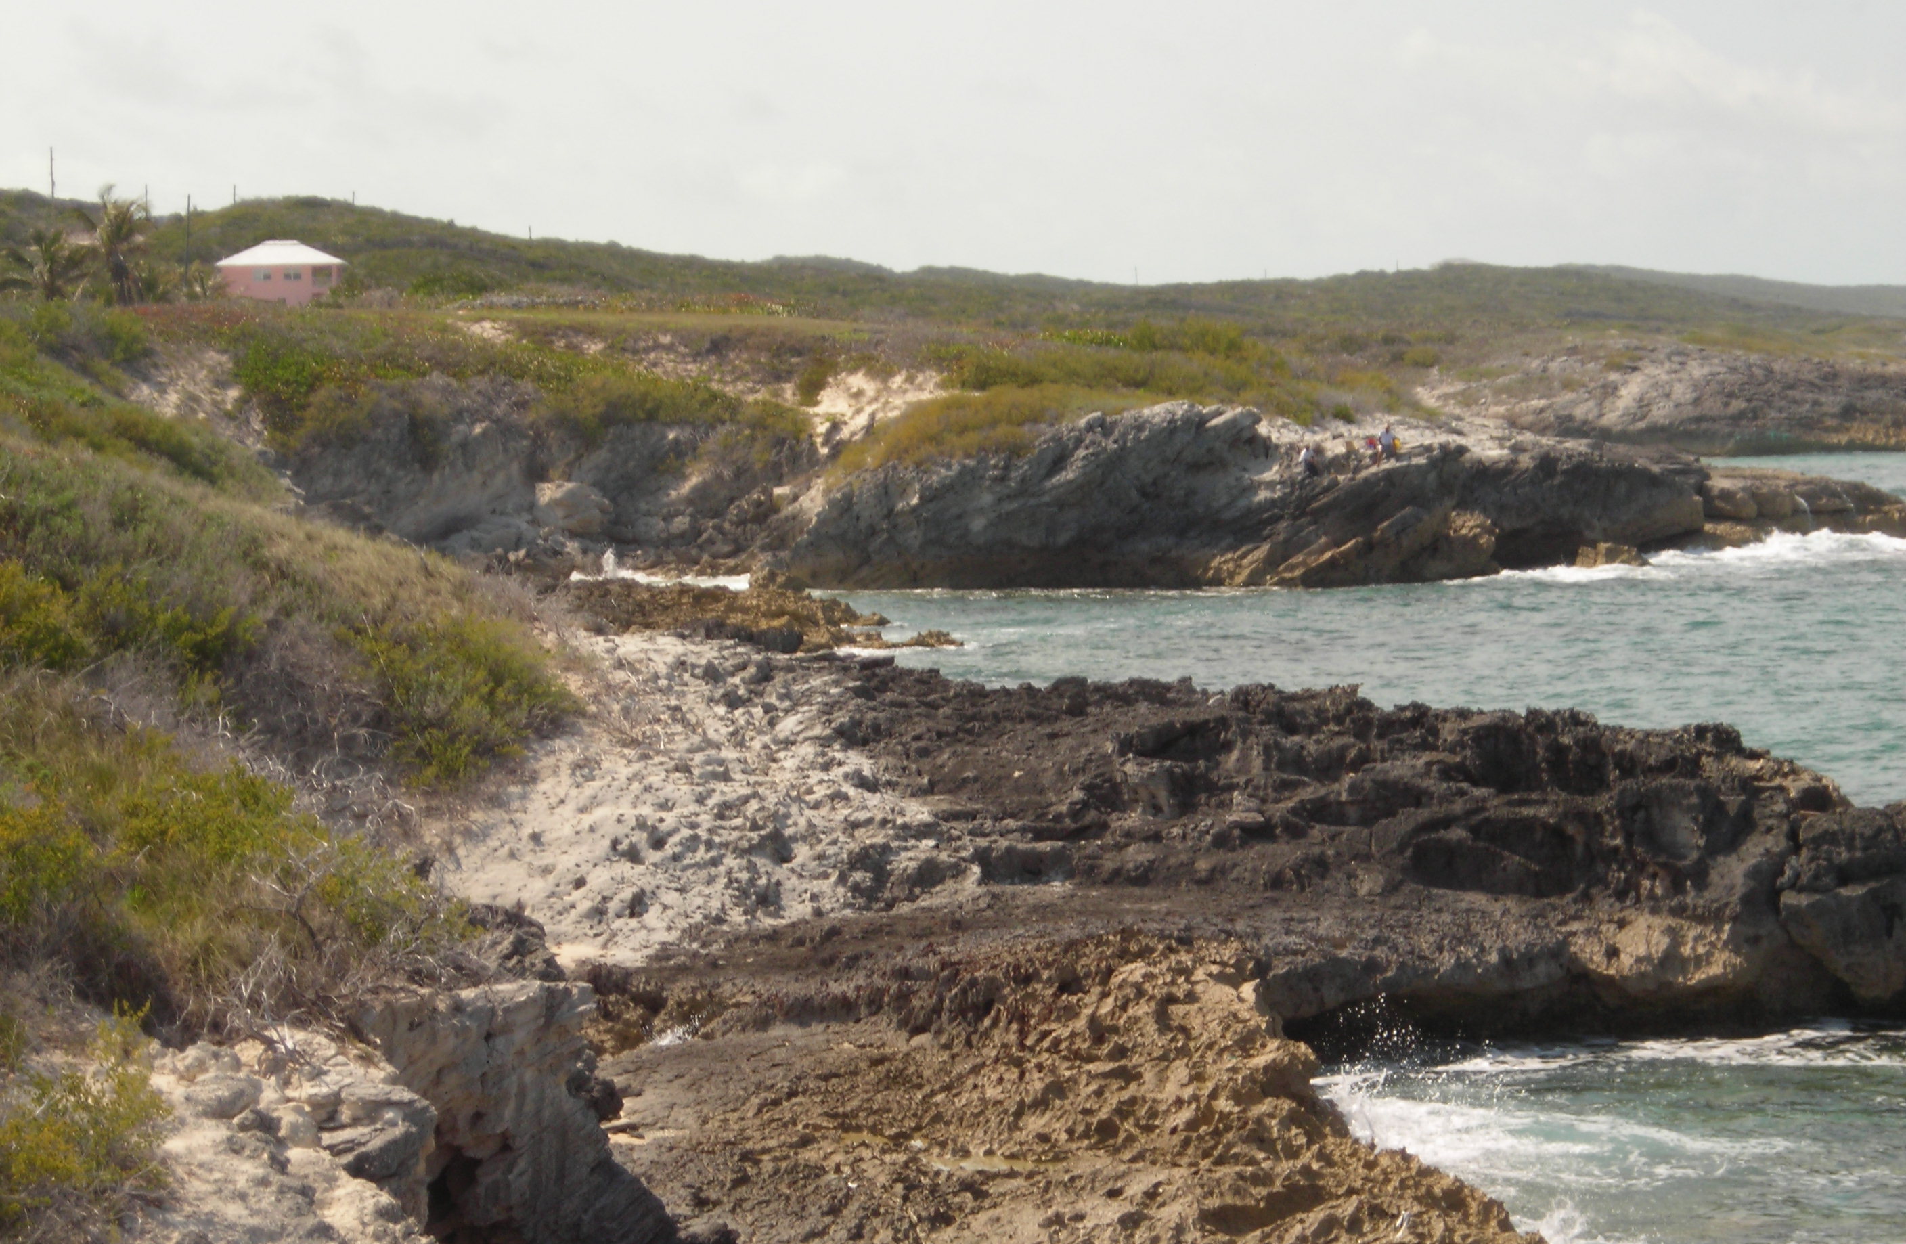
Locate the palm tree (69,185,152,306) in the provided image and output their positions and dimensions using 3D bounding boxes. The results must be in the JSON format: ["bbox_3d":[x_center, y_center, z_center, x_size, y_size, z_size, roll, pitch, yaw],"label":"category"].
[{"bbox_3d":[-68.017,-30.377,515.000,6.400,9.500,6.300,0,3,-7],"label":"palm tree"}]

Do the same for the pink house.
[{"bbox_3d":[-57.932,-30.069,550.000,11.100,5.600,9.800,0,3,-3],"label":"pink house"}]

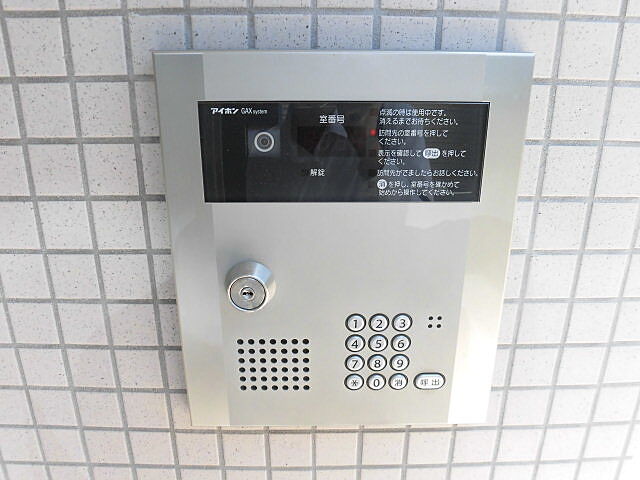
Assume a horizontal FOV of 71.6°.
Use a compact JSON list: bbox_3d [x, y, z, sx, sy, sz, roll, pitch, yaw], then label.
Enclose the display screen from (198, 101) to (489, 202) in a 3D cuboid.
[{"bbox_3d":[0.020,-0.073,0.374,0.237,0.083,0.010,0,18,-1],"label":"display screen"}]

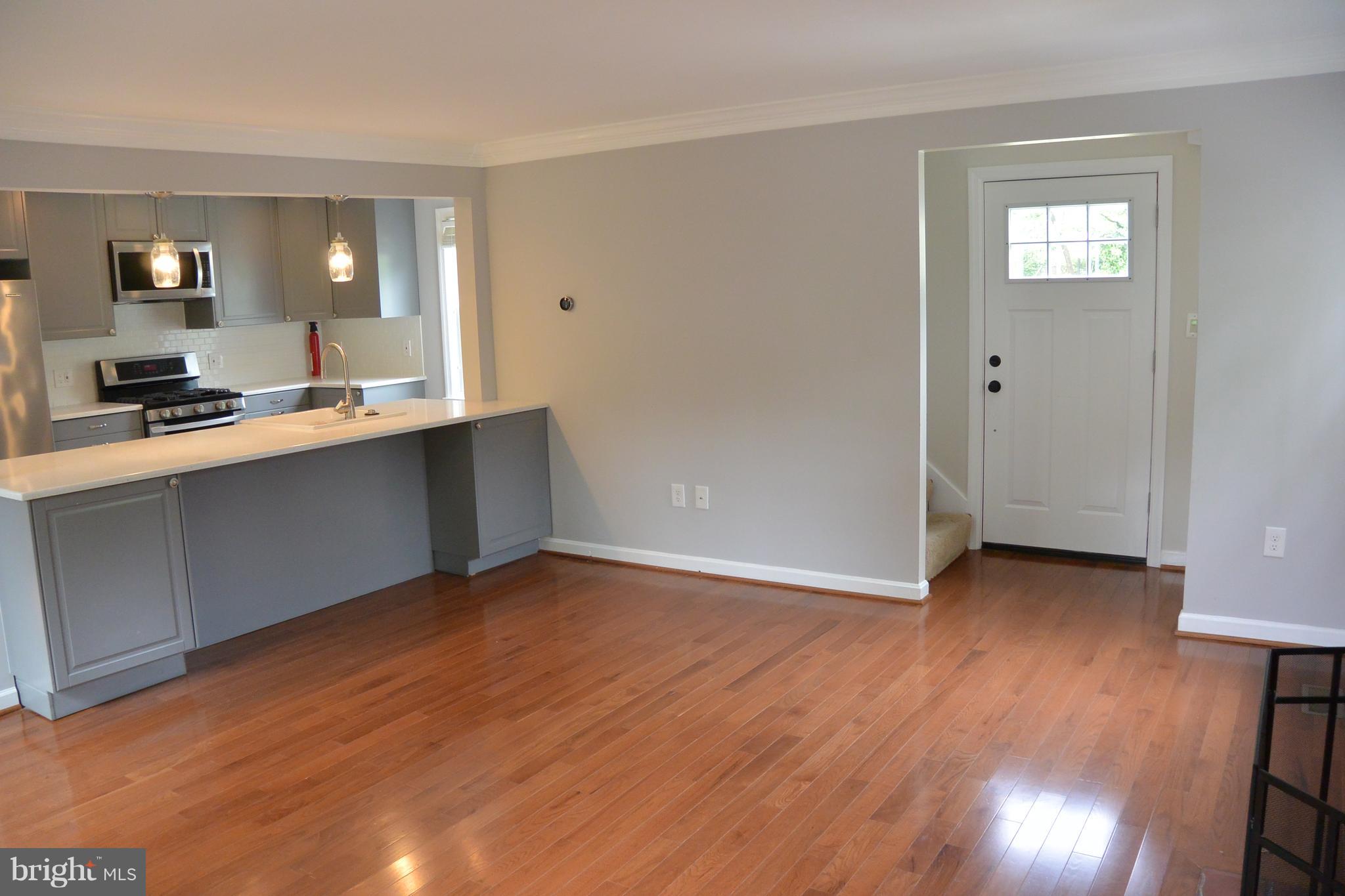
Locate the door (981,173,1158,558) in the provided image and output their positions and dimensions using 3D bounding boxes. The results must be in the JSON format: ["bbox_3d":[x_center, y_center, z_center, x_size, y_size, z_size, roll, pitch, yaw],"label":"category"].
[{"bbox_3d":[2.116,-0.426,5.447,0.905,2.026,0.045,4,11,33],"label":"door"}]

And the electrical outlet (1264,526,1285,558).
[{"bbox_3d":[2.449,0.386,4.099,0.077,0.123,0.010,4,11,33],"label":"electrical outlet"}]

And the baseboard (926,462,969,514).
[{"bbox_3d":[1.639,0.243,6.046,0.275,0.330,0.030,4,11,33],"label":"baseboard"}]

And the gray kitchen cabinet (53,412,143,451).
[{"bbox_3d":[-4.003,0.210,6.861,0.603,0.885,0.605,4,11,33],"label":"gray kitchen cabinet"}]

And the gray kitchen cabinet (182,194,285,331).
[{"bbox_3d":[-3.404,-1.445,7.758,0.395,1.010,0.610,4,11,33],"label":"gray kitchen cabinet"}]

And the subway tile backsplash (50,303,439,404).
[{"bbox_3d":[-3.369,-0.778,7.696,1.080,0.726,2.780,4,11,33],"label":"subway tile backsplash"}]

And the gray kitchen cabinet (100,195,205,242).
[{"bbox_3d":[-3.787,-1.653,7.196,0.395,0.368,0.762,4,11,33],"label":"gray kitchen cabinet"}]

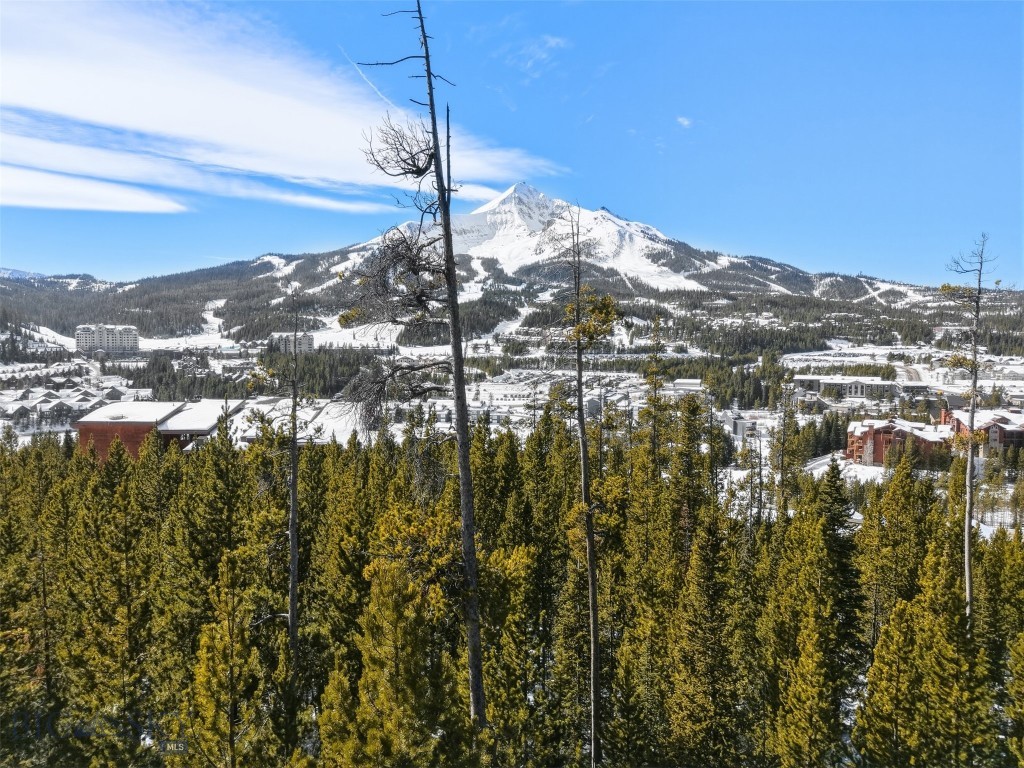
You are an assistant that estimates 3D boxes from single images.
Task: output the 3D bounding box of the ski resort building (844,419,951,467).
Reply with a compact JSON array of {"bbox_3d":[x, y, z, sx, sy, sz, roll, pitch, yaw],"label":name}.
[{"bbox_3d":[155.546,23.884,285.000,36.000,16.500,22.000,2,3,30],"label":"ski resort building"}]

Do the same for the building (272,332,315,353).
[{"bbox_3d":[-246.197,-45.070,800.000,45.000,26.000,20.000,-1,3,-16],"label":"building"}]

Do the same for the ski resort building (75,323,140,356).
[{"bbox_3d":[-469.437,-51.708,825.000,62.000,35.000,23.000,-2,3,-29],"label":"ski resort building"}]

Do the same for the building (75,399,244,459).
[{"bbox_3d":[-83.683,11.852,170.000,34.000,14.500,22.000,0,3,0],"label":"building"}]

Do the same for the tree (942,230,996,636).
[{"bbox_3d":[23.197,3.372,36.000,2.900,22.500,2.900,0,3,0],"label":"tree"}]

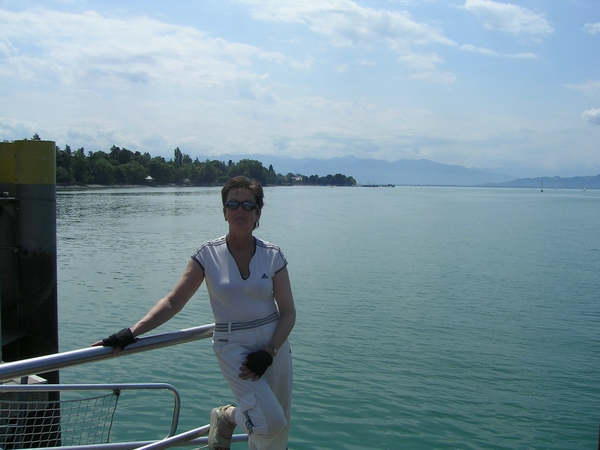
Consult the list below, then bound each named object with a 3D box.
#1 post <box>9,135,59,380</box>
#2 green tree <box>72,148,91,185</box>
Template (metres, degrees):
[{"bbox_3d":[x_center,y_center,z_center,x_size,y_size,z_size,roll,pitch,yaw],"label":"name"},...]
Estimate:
[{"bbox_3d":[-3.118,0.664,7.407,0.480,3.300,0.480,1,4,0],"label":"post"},{"bbox_3d":[-87.540,-23.237,250.000,7.400,14.600,7.400,1,4,0],"label":"green tree"}]

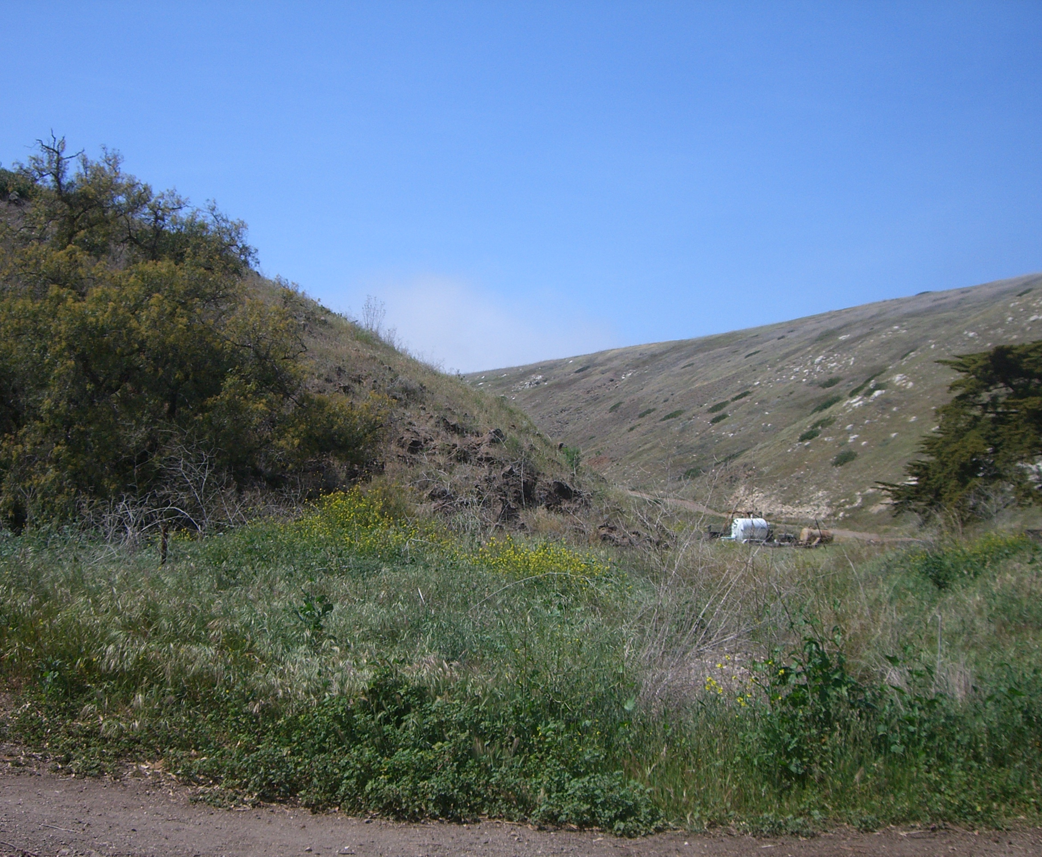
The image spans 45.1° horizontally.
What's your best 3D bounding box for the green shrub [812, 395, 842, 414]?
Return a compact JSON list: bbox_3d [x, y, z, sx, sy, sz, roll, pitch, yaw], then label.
[{"bbox_3d":[50.043,-3.939,205.000,4.700,2.800,3.600,-1,-3,14],"label":"green shrub"}]

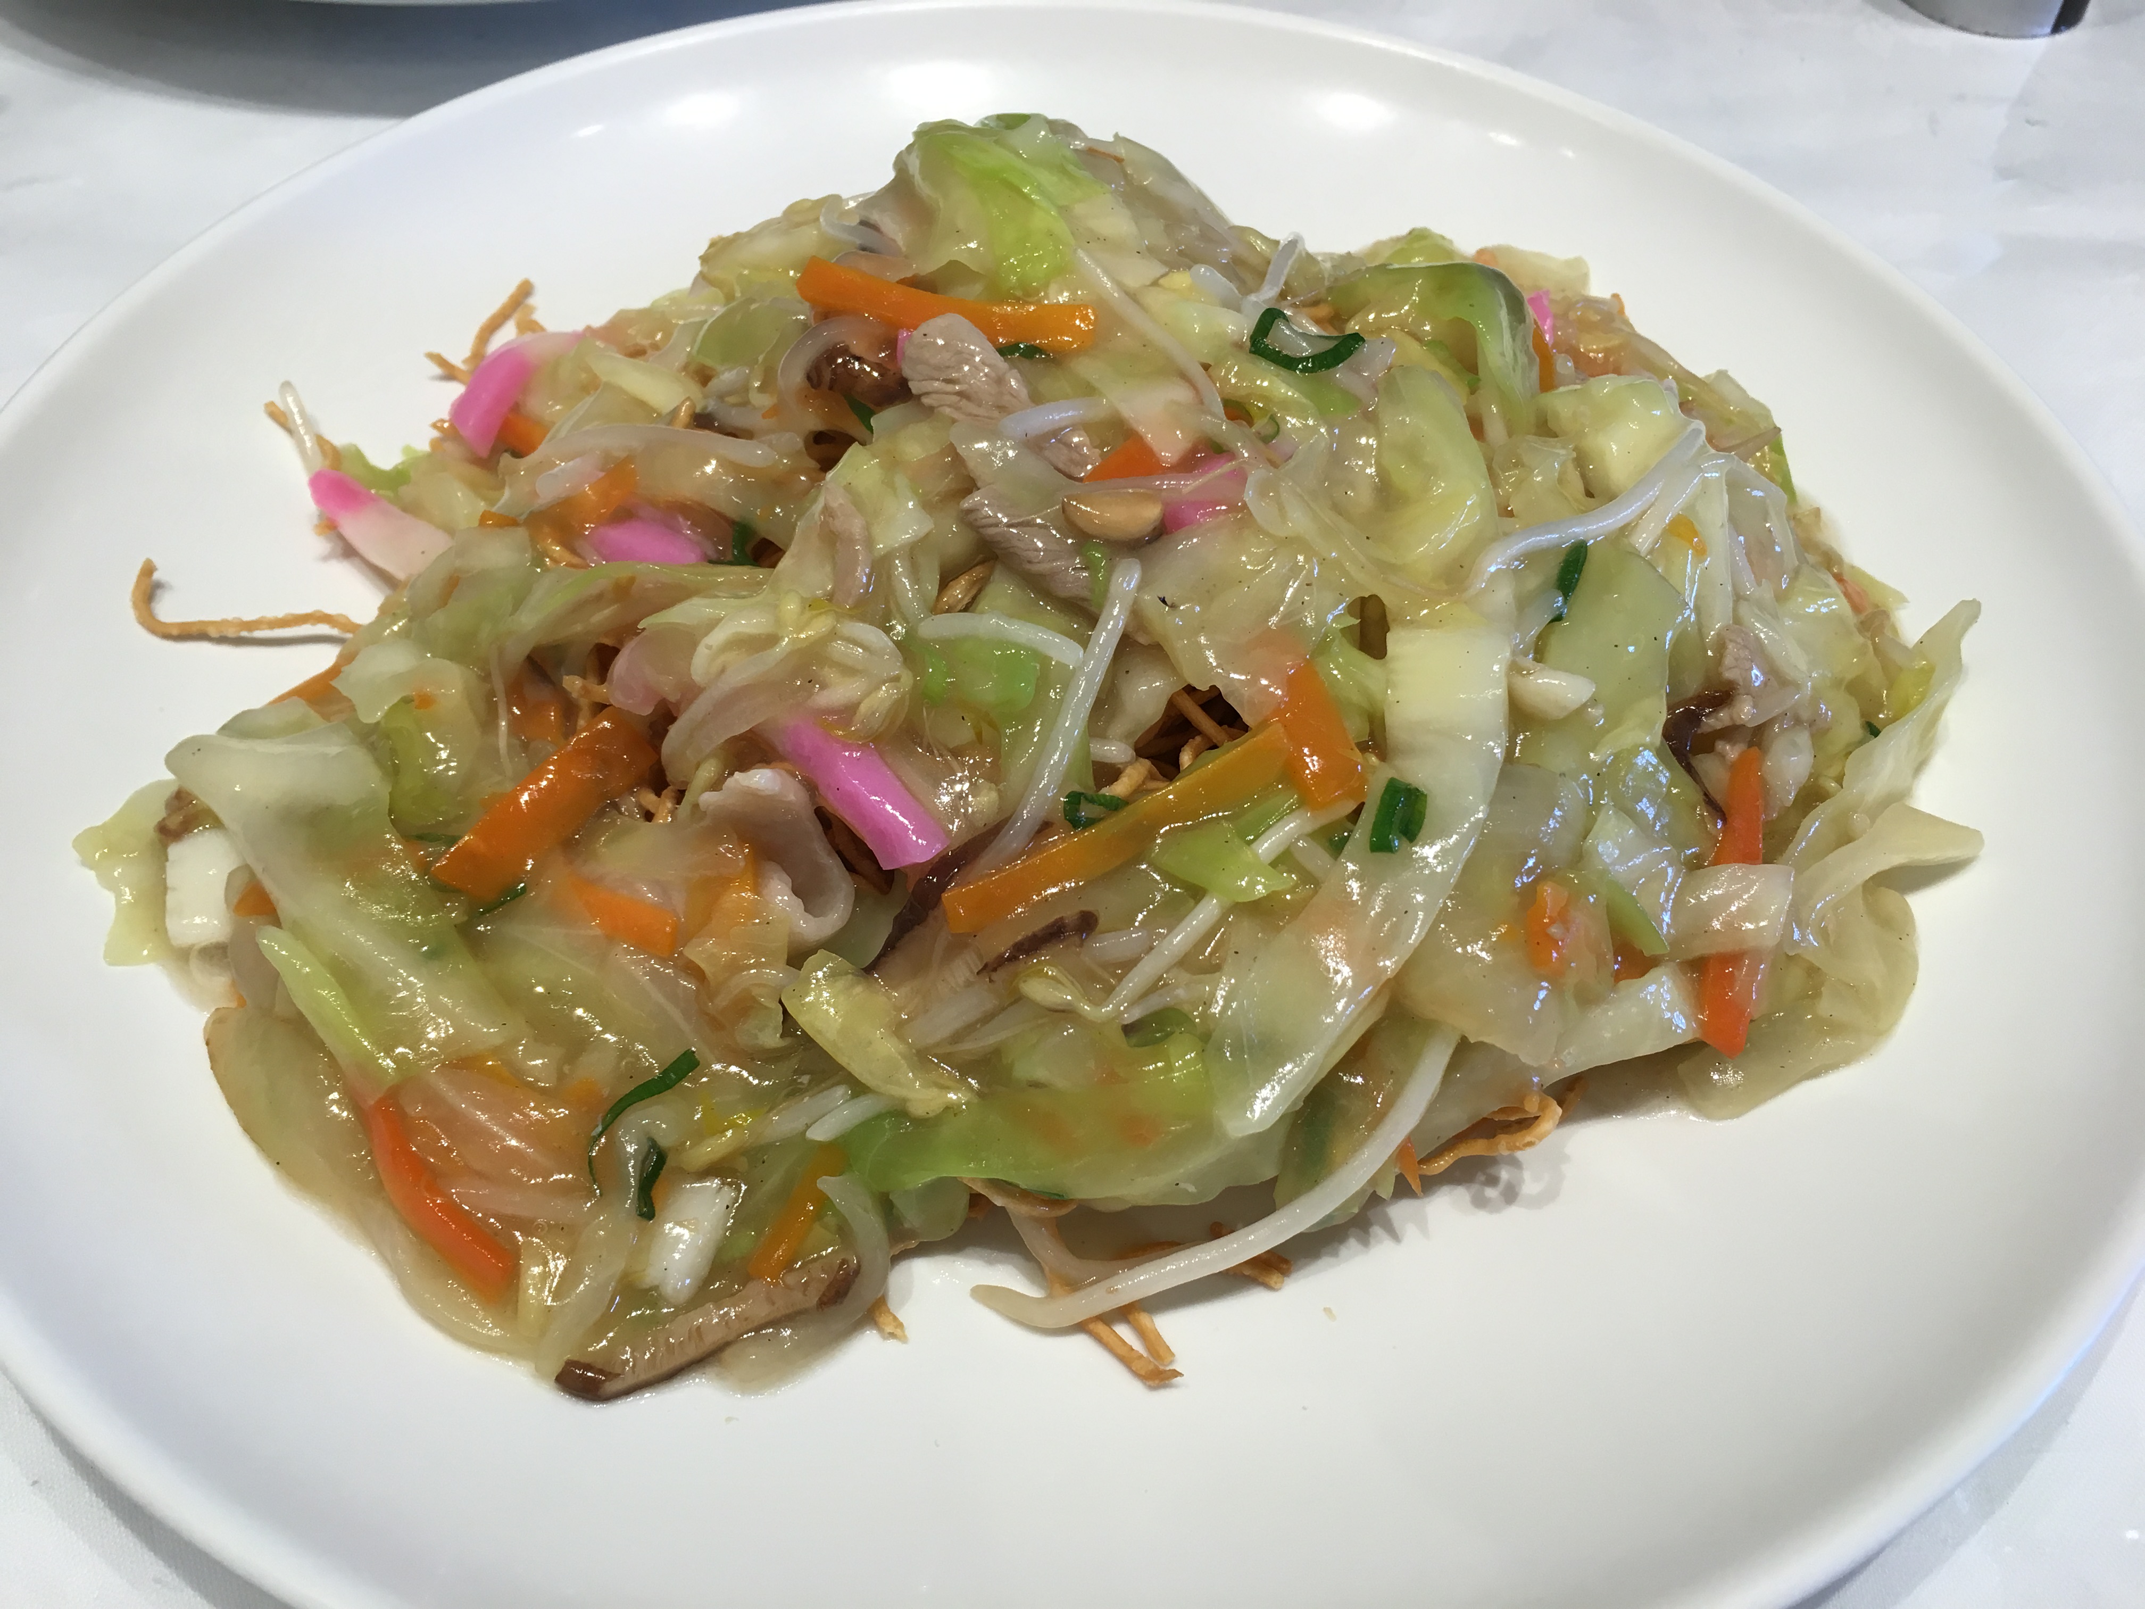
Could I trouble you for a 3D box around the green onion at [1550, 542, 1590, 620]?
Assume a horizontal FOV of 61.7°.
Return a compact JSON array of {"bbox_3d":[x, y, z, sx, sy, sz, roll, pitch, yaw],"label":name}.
[{"bbox_3d":[0.059,-0.026,0.212,0.004,0.004,0.014,18,52,13],"label":"green onion"}]

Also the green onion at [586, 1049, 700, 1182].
[{"bbox_3d":[-0.044,0.031,0.181,0.006,0.008,0.015,32,56,22],"label":"green onion"}]

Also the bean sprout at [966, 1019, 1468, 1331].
[{"bbox_3d":[0.017,0.039,0.178,0.053,0.017,0.013,-20,54,-17],"label":"bean sprout"}]

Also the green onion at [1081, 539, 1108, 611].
[{"bbox_3d":[0.003,-0.024,0.194,0.003,0.005,0.010,-3,51,-4],"label":"green onion"}]

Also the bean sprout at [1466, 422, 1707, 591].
[{"bbox_3d":[0.063,-0.035,0.213,0.041,0.007,0.009,-29,57,-23],"label":"bean sprout"}]

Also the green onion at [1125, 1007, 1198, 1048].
[{"bbox_3d":[0.009,0.022,0.179,0.007,0.005,0.004,-12,52,-12],"label":"green onion"}]

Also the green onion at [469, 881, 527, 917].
[{"bbox_3d":[-0.061,0.011,0.191,0.007,0.006,0.004,-17,53,-15],"label":"green onion"}]

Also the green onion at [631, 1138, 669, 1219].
[{"bbox_3d":[-0.042,0.038,0.180,0.003,0.006,0.008,5,50,2],"label":"green onion"}]

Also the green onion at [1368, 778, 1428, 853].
[{"bbox_3d":[0.034,0.003,0.189,0.005,0.007,0.010,15,52,10],"label":"green onion"}]

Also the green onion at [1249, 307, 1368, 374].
[{"bbox_3d":[0.029,-0.056,0.222,0.014,0.009,0.004,12,51,8],"label":"green onion"}]

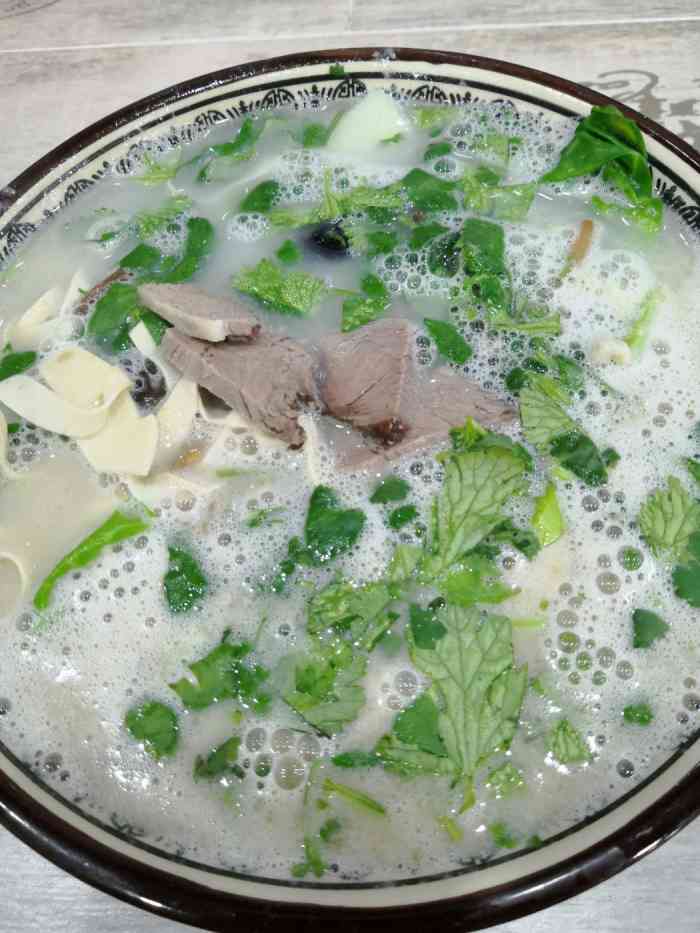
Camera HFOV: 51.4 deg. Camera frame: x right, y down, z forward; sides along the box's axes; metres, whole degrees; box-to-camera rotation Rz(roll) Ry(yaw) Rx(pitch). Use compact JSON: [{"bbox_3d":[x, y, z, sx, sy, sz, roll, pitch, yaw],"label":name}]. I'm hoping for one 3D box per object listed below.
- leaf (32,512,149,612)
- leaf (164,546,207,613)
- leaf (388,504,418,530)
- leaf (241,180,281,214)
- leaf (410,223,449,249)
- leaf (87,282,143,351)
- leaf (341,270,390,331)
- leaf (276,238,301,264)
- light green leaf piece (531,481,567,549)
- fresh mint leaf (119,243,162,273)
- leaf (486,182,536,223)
[{"bbox_3d":[-0.067,0.023,0.184,0.033,0.008,0.010,-40,68,-14],"label":"leaf"},{"bbox_3d":[-0.041,0.028,0.181,0.010,0.004,0.017,-3,65,3],"label":"leaf"},{"bbox_3d":[0.013,0.013,0.184,0.009,0.004,0.004,-42,69,-14],"label":"leaf"},{"bbox_3d":[-0.028,-0.086,0.233,0.010,0.004,0.015,16,67,11],"label":"leaf"},{"bbox_3d":[0.023,-0.071,0.222,0.013,0.004,0.006,-33,67,-11],"label":"leaf"},{"bbox_3d":[-0.068,-0.044,0.212,0.014,0.007,0.023,8,66,8],"label":"leaf"},{"bbox_3d":[0.003,-0.048,0.212,0.020,0.006,0.014,-29,66,-9],"label":"leaf"},{"bbox_3d":[-0.018,-0.062,0.211,0.006,0.003,0.007,37,73,19],"label":"leaf"},{"bbox_3d":[0.046,0.011,0.172,0.007,0.005,0.016,0,65,4],"label":"light green leaf piece"},{"bbox_3d":[-0.061,-0.062,0.214,0.013,0.005,0.010,5,65,7],"label":"fresh mint leaf"},{"bbox_3d":[0.050,-0.081,0.224,0.015,0.004,0.014,-1,65,4],"label":"leaf"}]

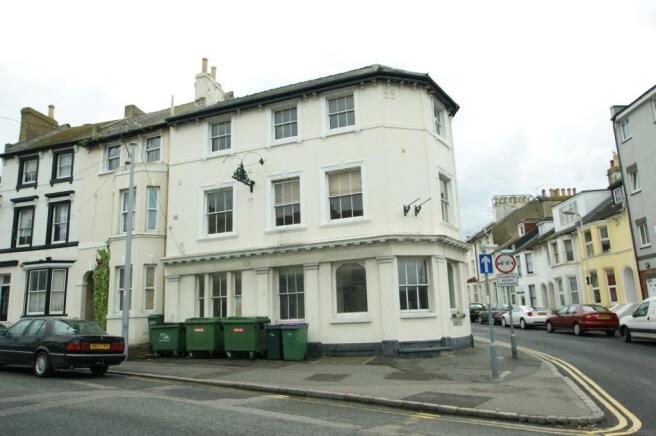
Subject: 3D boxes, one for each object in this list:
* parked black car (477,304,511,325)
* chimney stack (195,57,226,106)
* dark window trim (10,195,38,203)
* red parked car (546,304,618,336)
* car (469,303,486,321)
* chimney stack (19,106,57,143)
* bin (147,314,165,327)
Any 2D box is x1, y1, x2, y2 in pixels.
[{"bbox_3d":[12.004,6.687,34.143,1.700,1.420,4.150,-2,-11,1],"label":"parked black car"},{"bbox_3d":[-5.608,-6.048,23.513,0.680,2.350,1.400,-7,-12,21],"label":"chimney stack"},{"bbox_3d":[-13.806,-0.822,22.492,1.800,0.180,0.240,-7,-12,21],"label":"dark window trim"},{"bbox_3d":[12.134,4.890,23.562,1.700,1.410,4.400,-2,-11,1],"label":"red parked car"},{"bbox_3d":[11.633,7.733,39.887,1.720,1.450,4.250,-2,-11,1],"label":"car"},{"bbox_3d":[-14.945,-4.782,25.473,0.580,2.350,1.750,-7,-12,21],"label":"chimney stack"},{"bbox_3d":[-6.475,4.352,19.007,0.650,1.200,0.750,-7,-12,21],"label":"bin"}]

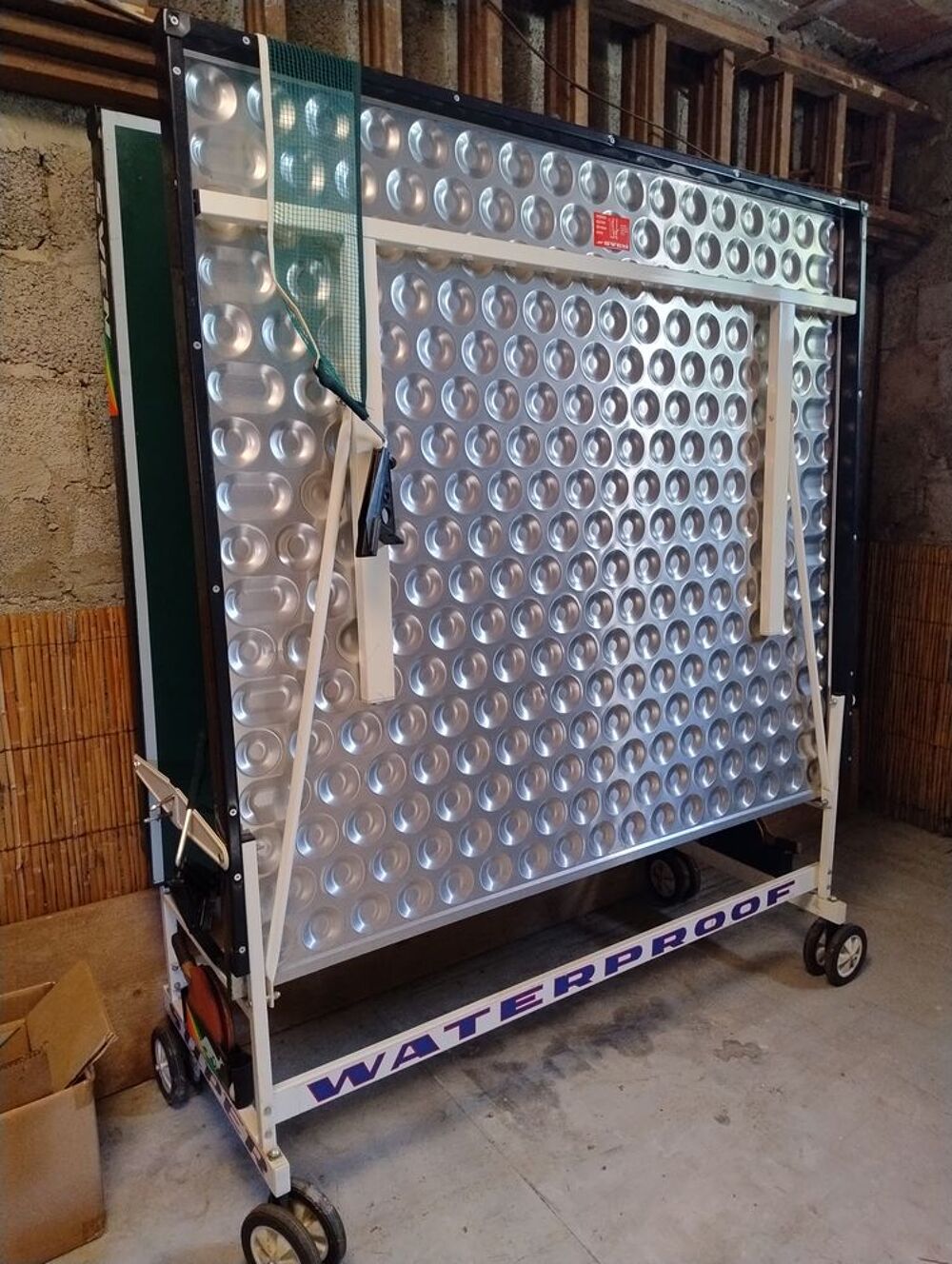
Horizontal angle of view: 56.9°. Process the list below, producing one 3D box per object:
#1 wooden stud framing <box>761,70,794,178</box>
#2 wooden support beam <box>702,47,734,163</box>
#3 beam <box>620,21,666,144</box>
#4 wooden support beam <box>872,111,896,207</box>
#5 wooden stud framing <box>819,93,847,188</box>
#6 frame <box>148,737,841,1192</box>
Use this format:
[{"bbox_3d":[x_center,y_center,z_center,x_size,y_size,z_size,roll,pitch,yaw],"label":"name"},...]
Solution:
[{"bbox_3d":[0.786,-1.308,2.299,0.044,0.255,0.060,-7,12,-33],"label":"wooden stud framing"},{"bbox_3d":[0.598,-1.284,2.176,0.044,0.255,0.062,-7,12,-33],"label":"wooden support beam"},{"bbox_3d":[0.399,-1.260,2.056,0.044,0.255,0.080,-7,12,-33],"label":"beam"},{"bbox_3d":[1.180,-1.358,2.554,0.042,0.255,0.050,-7,12,-33],"label":"wooden support beam"},{"bbox_3d":[0.978,-1.332,2.423,0.044,0.255,0.055,-7,12,-33],"label":"wooden stud framing"},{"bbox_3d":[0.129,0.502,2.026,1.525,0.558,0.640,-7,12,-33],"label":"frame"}]

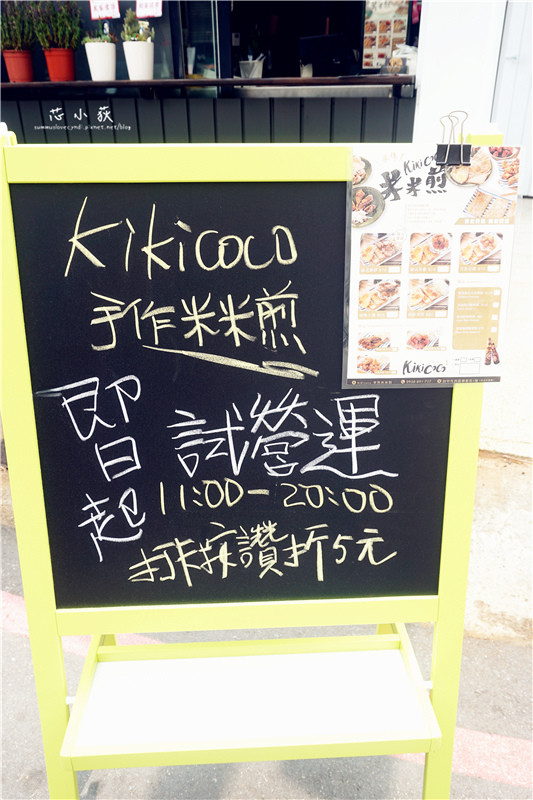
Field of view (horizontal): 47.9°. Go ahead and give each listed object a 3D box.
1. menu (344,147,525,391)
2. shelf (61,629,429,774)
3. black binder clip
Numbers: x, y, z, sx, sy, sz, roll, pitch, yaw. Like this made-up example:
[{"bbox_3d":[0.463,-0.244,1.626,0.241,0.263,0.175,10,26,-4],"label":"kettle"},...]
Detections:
[{"bbox_3d":[0.149,-0.117,0.549,0.153,0.215,0.006,-1,15,-3],"label":"menu"},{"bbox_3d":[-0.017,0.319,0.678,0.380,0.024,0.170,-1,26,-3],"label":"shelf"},{"bbox_3d":[0.164,-0.229,0.530,0.031,0.044,0.024,-1,15,-3],"label":"black binder clip"}]

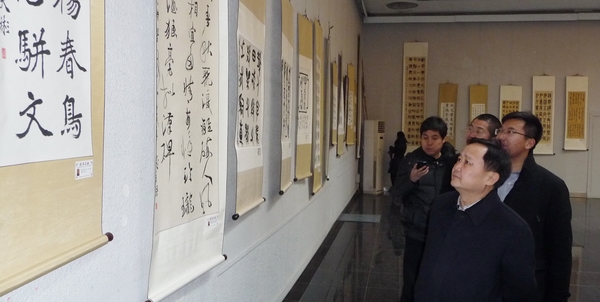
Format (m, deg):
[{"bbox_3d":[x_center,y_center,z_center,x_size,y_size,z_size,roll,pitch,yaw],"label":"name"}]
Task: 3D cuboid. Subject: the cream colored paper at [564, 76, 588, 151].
[{"bbox_3d":[7.108,-0.958,13.380,0.583,1.912,0.040,2,3,11],"label":"cream colored paper"}]

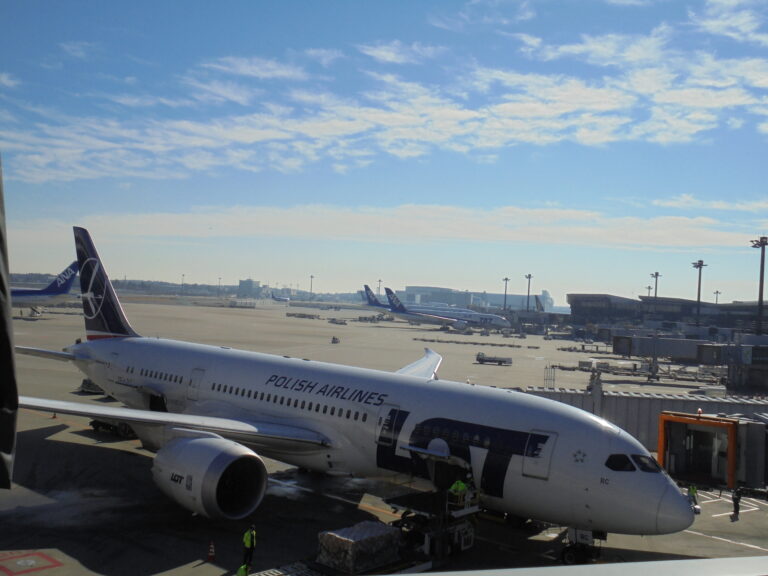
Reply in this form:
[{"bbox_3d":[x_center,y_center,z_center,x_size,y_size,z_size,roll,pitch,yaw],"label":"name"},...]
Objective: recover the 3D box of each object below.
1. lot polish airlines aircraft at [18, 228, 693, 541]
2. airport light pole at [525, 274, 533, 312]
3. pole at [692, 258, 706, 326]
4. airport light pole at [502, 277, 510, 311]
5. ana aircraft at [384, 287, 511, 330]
[{"bbox_3d":[-7.179,3.953,55.474,56.700,16.900,60.100,3,-1,42],"label":"lot polish airlines aircraft"},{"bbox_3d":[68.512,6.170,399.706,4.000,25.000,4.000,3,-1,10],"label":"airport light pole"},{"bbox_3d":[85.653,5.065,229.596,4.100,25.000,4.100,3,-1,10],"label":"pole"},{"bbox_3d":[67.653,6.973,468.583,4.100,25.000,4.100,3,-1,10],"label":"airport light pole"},{"bbox_3d":[27.445,9.883,369.038,56.900,16.900,60.100,3,-1,10],"label":"ana aircraft"}]

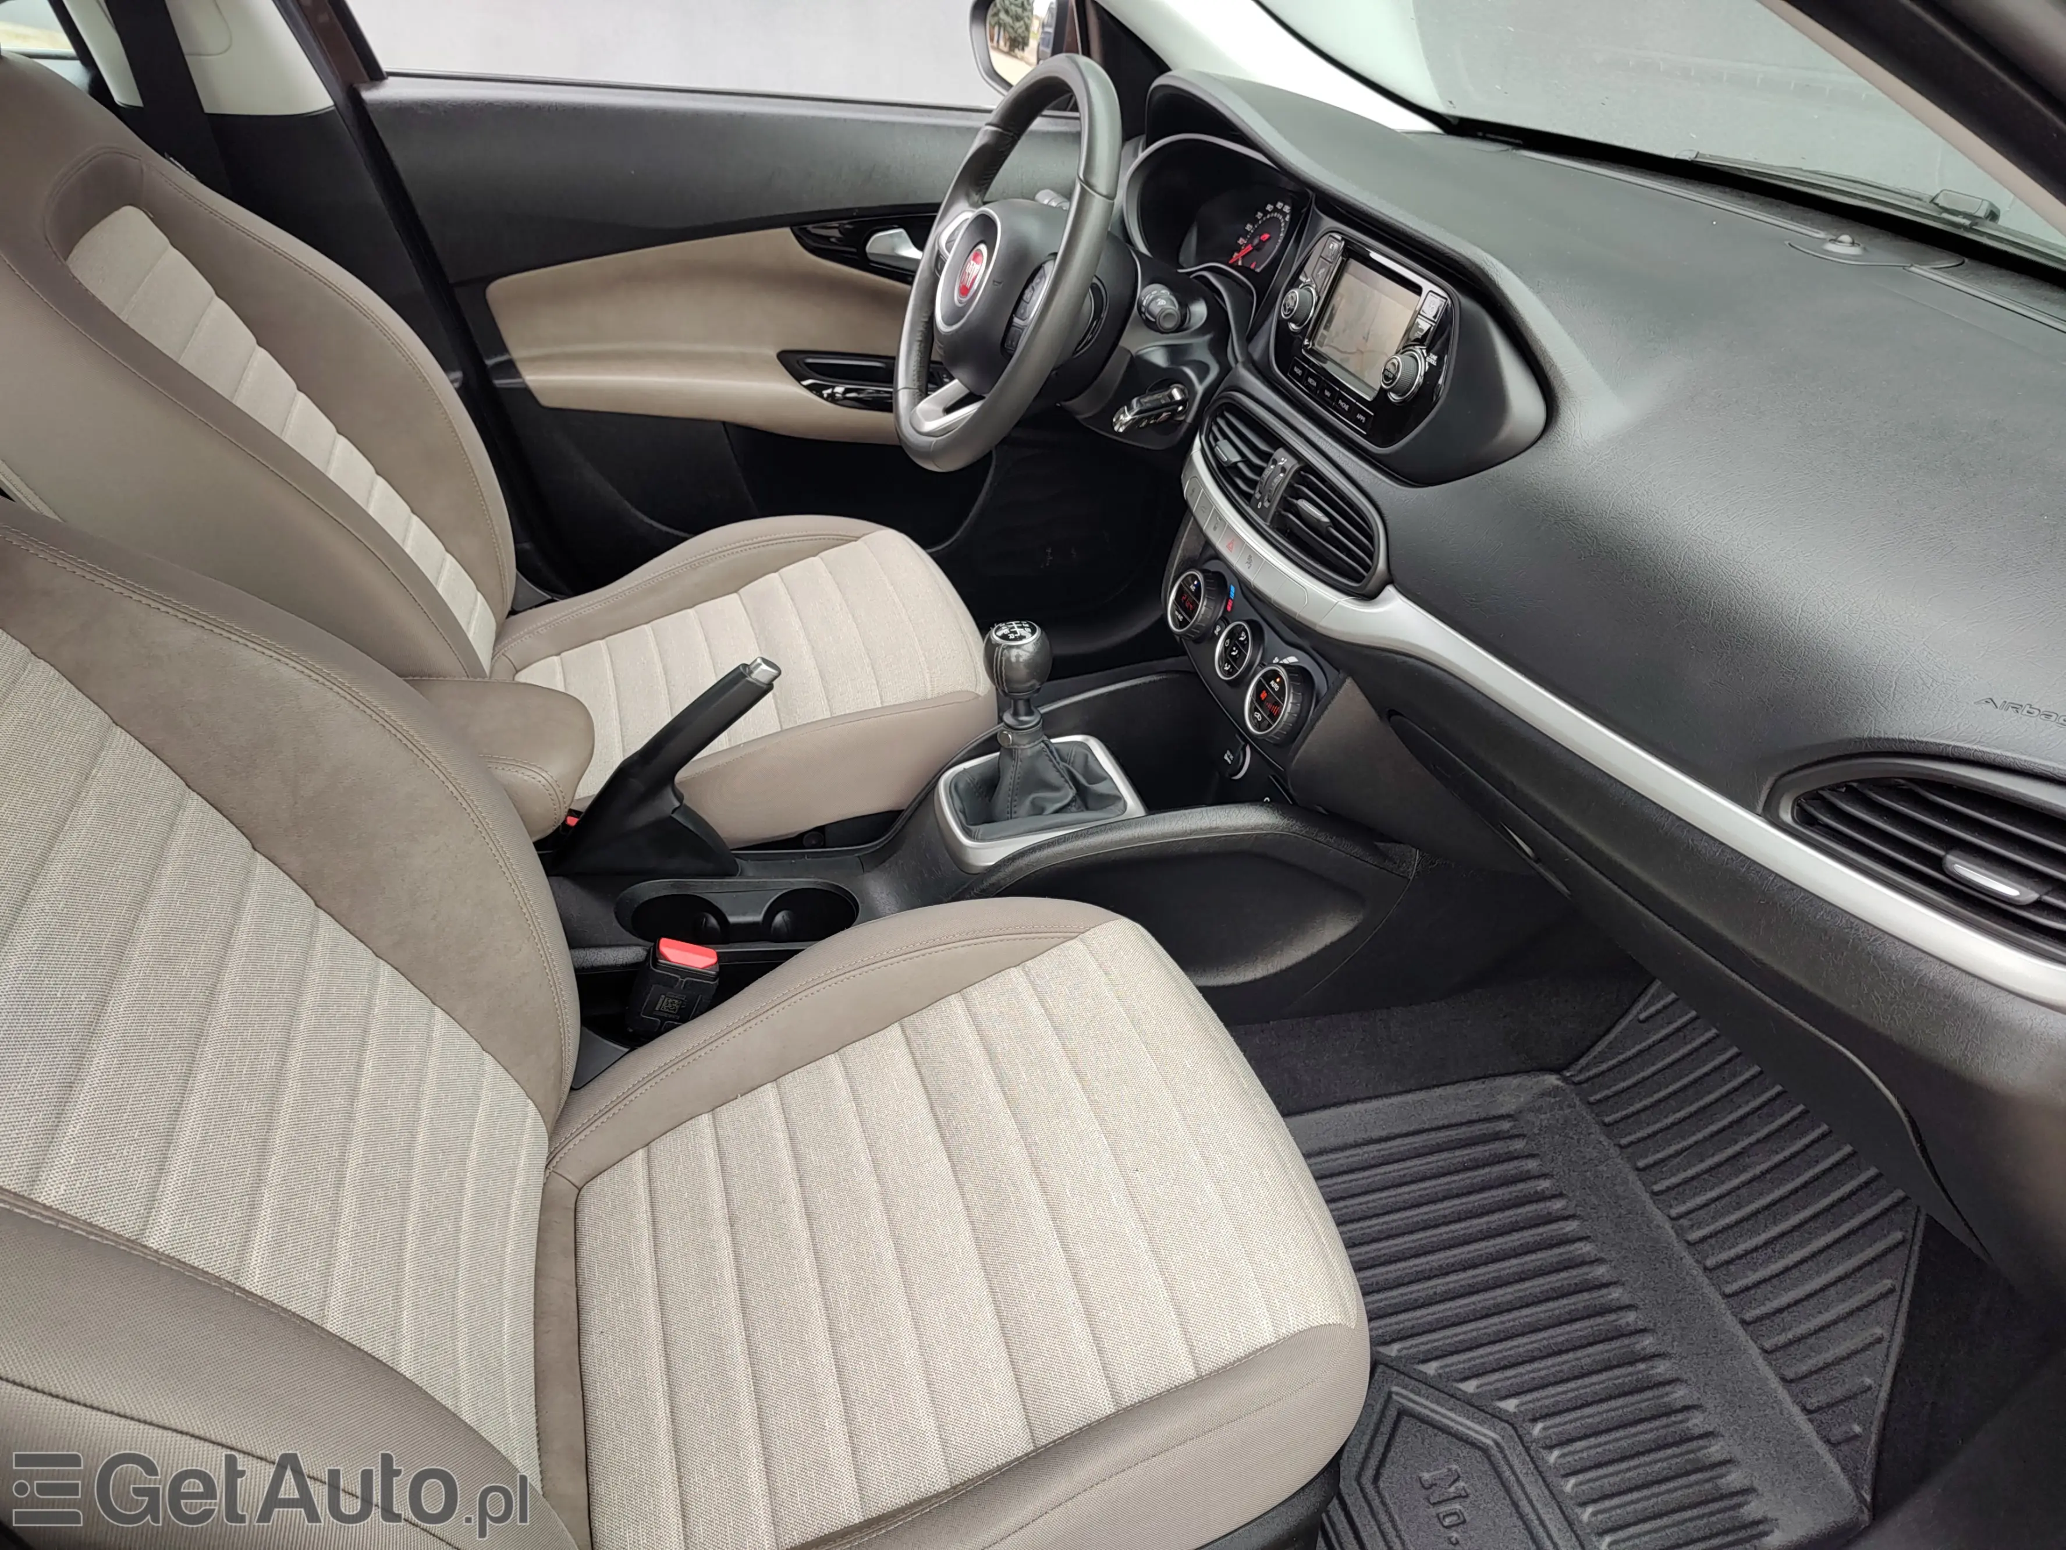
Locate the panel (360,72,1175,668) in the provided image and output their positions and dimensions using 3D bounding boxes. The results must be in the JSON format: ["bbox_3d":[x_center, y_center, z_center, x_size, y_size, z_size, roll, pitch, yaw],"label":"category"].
[{"bbox_3d":[-0.218,-0.465,1.548,0.870,0.610,0.130,-9,33,-14],"label":"panel"}]

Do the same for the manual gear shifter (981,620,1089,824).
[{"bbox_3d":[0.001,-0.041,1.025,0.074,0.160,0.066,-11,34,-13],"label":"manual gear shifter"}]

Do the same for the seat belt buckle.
[{"bbox_3d":[-0.234,0.145,0.890,0.044,0.077,0.027,14,25,-18],"label":"seat belt buckle"}]

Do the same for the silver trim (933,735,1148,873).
[{"bbox_3d":[0.001,0.020,1.077,0.138,0.028,0.130,-13,34,-11],"label":"silver trim"}]

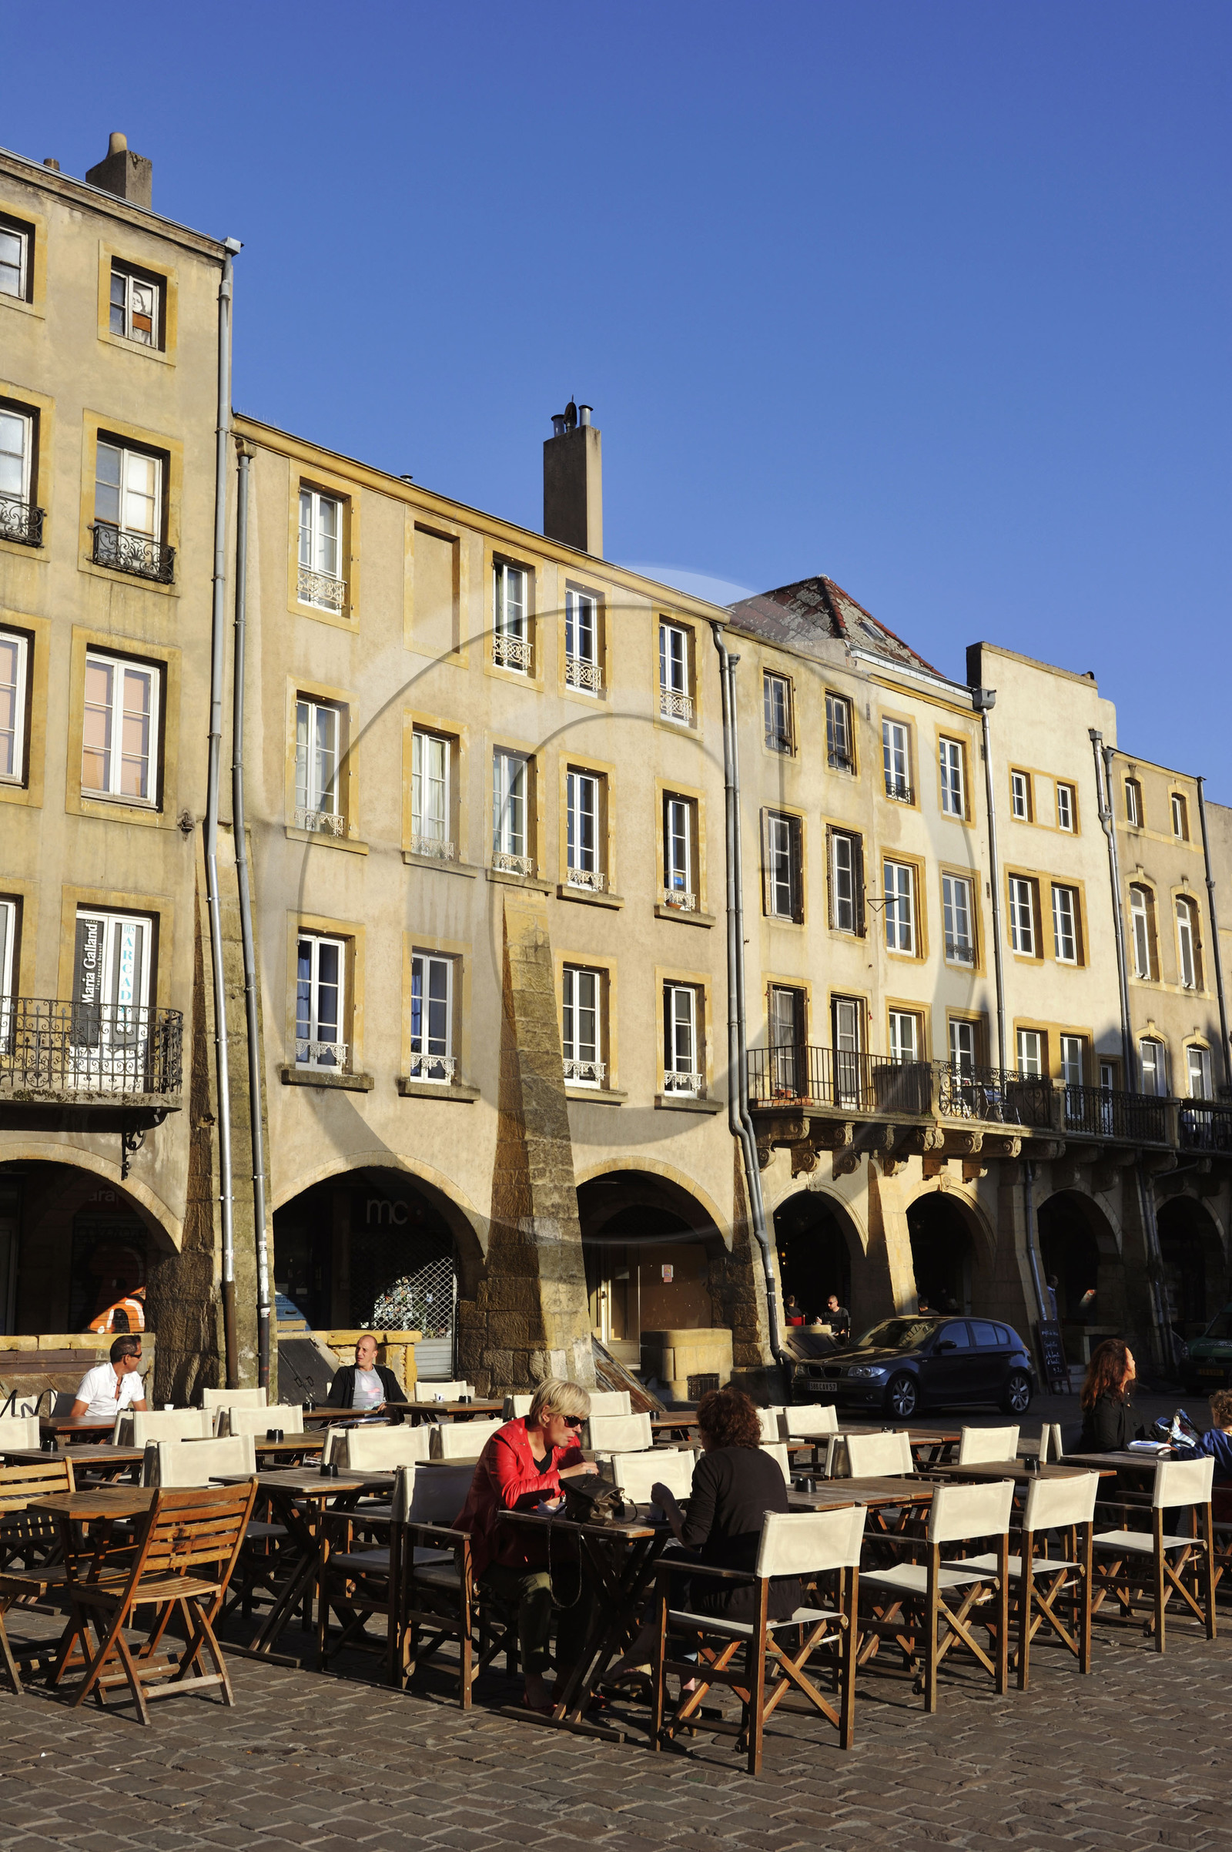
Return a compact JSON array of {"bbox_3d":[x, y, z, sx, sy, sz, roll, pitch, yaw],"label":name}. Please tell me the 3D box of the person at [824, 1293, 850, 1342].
[{"bbox_3d":[3.882,7.226,34.770,0.500,1.320,0.800,-11,-15,43],"label":"person"}]

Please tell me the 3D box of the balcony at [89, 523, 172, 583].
[{"bbox_3d":[-6.164,-4.749,24.983,0.160,0.500,1.220,-11,-15,43],"label":"balcony"}]

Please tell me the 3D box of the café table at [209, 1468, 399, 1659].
[{"bbox_3d":[-1.421,2.995,9.203,0.730,0.750,0.730,-11,-15,43],"label":"café table"}]

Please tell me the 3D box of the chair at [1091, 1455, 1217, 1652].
[{"bbox_3d":[2.513,2.963,9.316,0.550,0.860,0.580,10,-15,-43],"label":"chair"}]

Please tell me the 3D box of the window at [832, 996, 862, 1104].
[{"bbox_3d":[4.255,2.309,35.825,0.180,2.049,0.958,-10,-15,42],"label":"window"}]

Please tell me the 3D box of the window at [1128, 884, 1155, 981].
[{"bbox_3d":[10.958,0.100,40.780,0.722,1.935,0.150,10,-15,-44],"label":"window"}]

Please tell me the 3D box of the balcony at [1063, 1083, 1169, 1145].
[{"bbox_3d":[9.334,3.516,36.320,0.150,0.944,3.519,-11,-15,43],"label":"balcony"}]

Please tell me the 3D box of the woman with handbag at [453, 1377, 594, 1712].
[{"bbox_3d":[-0.363,2.604,8.298,0.520,1.280,0.820,10,-15,-44],"label":"woman with handbag"}]

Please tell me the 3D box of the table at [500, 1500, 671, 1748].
[{"bbox_3d":[-0.010,2.806,7.973,0.680,0.750,0.920,9,-15,-42],"label":"table"}]

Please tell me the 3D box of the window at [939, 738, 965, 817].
[{"bbox_3d":[6.624,-2.918,38.475,0.180,1.447,0.934,-11,-15,44],"label":"window"}]

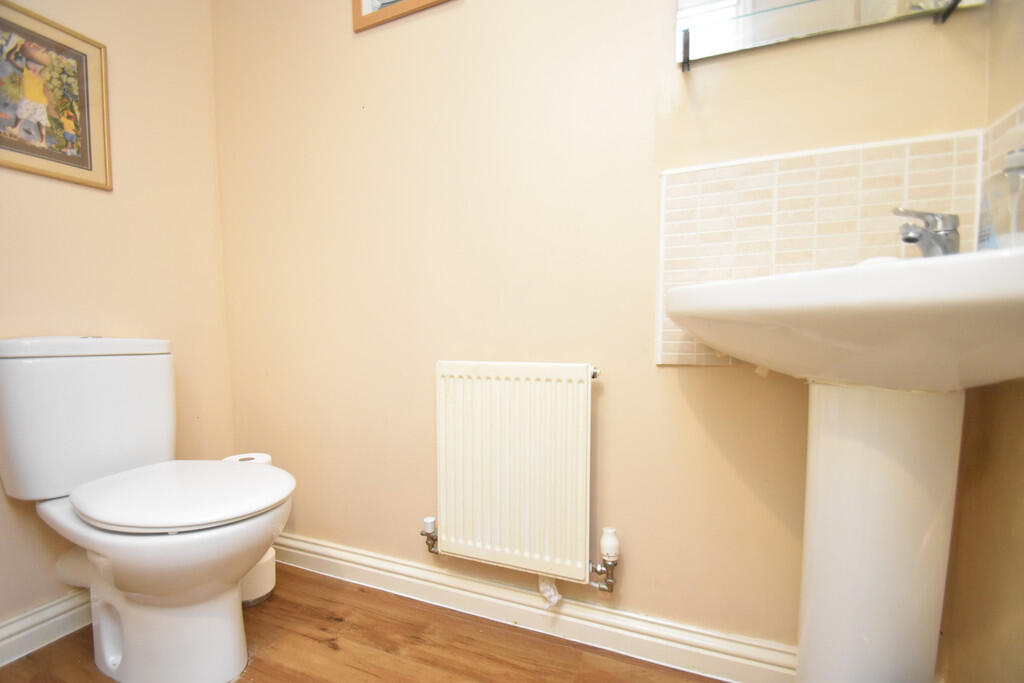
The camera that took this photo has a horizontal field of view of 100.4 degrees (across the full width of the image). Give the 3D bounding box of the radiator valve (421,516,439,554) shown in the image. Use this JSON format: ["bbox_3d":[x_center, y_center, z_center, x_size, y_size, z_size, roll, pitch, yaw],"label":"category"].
[{"bbox_3d":[-0.216,0.518,1.138,0.059,0.099,0.040,0,3,21],"label":"radiator valve"}]

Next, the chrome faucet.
[{"bbox_3d":[0.662,-0.149,0.684,0.158,0.107,0.048,-2,3,-24],"label":"chrome faucet"}]

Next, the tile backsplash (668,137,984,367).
[{"bbox_3d":[0.576,-0.157,0.849,0.536,0.427,0.014,0,3,21],"label":"tile backsplash"}]

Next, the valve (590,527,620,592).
[{"bbox_3d":[0.212,0.496,0.970,0.063,0.146,0.052,0,3,21],"label":"valve"}]

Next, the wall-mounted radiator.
[{"bbox_3d":[0.007,0.295,1.042,0.382,0.500,0.065,0,3,21],"label":"wall-mounted radiator"}]

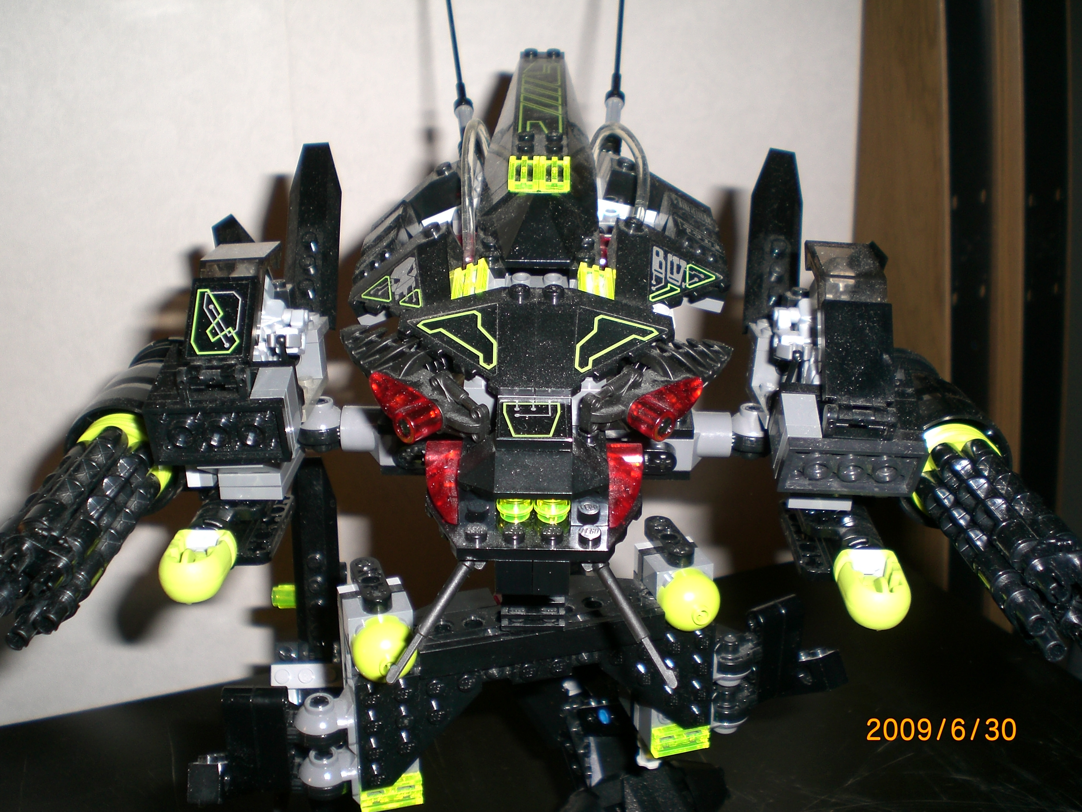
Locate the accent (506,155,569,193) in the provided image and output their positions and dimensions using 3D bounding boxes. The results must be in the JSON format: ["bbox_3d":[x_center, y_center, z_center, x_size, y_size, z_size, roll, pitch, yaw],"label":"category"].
[{"bbox_3d":[0.000,-0.060,0.310,0.016,0.003,0.016,0,37,0],"label":"accent"}]

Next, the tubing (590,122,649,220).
[{"bbox_3d":[0.023,-0.069,0.347,0.018,0.028,0.020,-1,20,0],"label":"tubing"}]

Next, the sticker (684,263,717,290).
[{"bbox_3d":[0.041,-0.031,0.301,0.009,0.001,0.011,26,40,-16],"label":"sticker"}]

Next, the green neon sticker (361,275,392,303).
[{"bbox_3d":[-0.039,-0.029,0.296,0.011,0.001,0.007,13,68,41],"label":"green neon sticker"}]

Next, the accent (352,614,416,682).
[{"bbox_3d":[-0.038,0.058,0.285,0.016,0.016,0.016,1,24,0],"label":"accent"}]

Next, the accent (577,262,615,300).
[{"bbox_3d":[0.013,-0.029,0.288,0.008,0.003,0.015,11,39,-9],"label":"accent"}]

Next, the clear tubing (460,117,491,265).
[{"bbox_3d":[-0.015,-0.052,0.291,0.009,0.036,0.013,0,26,0],"label":"clear tubing"}]

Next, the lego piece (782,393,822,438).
[{"bbox_3d":[0.062,0.004,0.283,0.008,0.006,0.013,0,54,0],"label":"lego piece"}]

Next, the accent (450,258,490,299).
[{"bbox_3d":[-0.017,-0.030,0.287,0.008,0.003,0.016,-18,30,13],"label":"accent"}]

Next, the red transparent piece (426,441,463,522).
[{"bbox_3d":[-0.021,0.017,0.261,0.008,0.007,0.020,-2,57,-2],"label":"red transparent piece"}]

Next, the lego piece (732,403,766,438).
[{"bbox_3d":[0.051,0.003,0.288,0.010,0.007,0.010,1,24,0],"label":"lego piece"}]

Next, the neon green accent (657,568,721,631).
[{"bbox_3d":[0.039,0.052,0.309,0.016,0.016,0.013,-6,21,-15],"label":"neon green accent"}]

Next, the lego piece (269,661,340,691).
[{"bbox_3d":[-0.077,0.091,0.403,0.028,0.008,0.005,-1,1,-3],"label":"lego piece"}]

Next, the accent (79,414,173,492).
[{"bbox_3d":[-0.104,0.012,0.300,0.025,0.025,0.008,0,22,1],"label":"accent"}]

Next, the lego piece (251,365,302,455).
[{"bbox_3d":[-0.063,0.001,0.282,0.008,0.016,0.013,-1,34,-1],"label":"lego piece"}]

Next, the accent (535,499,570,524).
[{"bbox_3d":[0.003,0.021,0.257,0.008,0.005,0.008,1,35,0],"label":"accent"}]

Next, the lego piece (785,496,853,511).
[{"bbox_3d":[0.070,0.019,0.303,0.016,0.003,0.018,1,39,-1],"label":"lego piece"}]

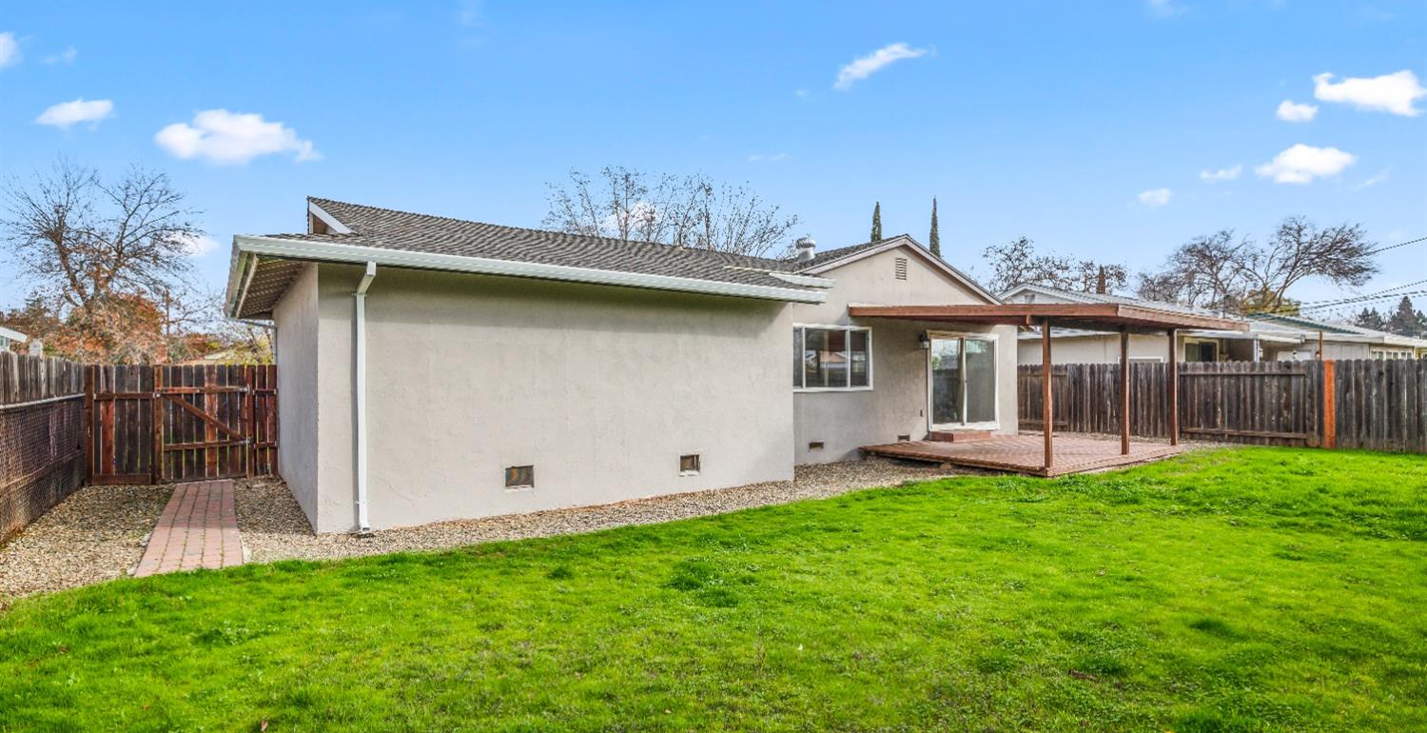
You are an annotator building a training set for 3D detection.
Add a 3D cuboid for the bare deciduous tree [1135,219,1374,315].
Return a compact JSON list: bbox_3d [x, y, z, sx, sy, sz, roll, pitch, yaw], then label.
[{"bbox_3d":[23.379,-2.298,29.017,8.400,8.268,8.000,-1,-1,39],"label":"bare deciduous tree"}]

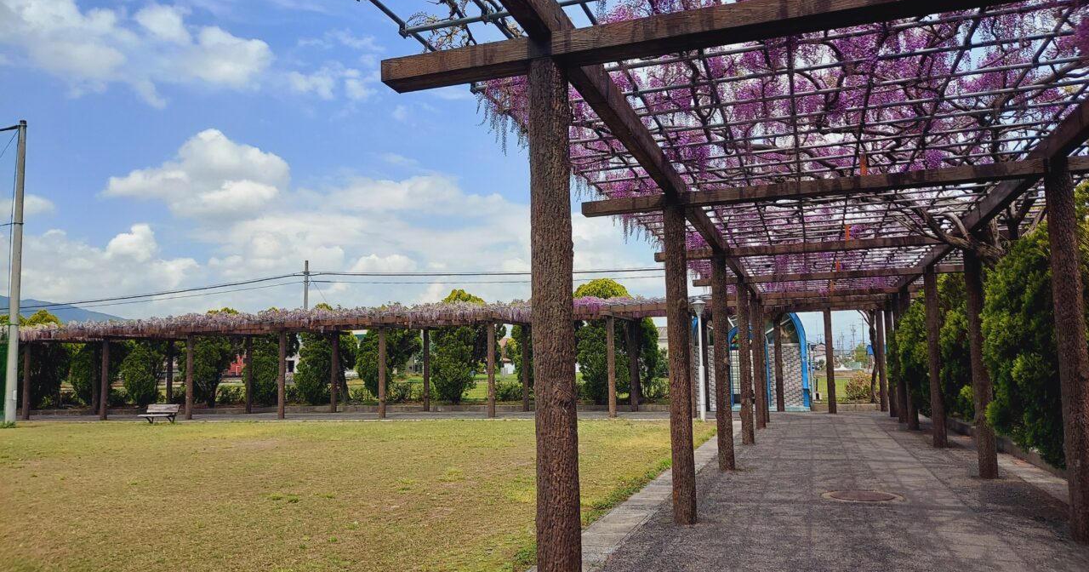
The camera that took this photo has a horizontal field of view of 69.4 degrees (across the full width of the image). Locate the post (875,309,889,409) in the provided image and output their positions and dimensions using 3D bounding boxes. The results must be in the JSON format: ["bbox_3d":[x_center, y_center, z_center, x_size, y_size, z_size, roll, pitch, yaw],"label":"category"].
[{"bbox_3d":[10.662,2.354,24.857,0.210,3.150,0.210,-3,-5,18],"label":"post"}]

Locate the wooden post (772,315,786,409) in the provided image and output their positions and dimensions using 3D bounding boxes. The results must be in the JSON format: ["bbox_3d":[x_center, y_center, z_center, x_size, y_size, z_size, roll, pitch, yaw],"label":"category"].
[{"bbox_3d":[7.723,2.545,25.890,0.210,3.120,0.210,-3,-5,18],"label":"wooden post"}]

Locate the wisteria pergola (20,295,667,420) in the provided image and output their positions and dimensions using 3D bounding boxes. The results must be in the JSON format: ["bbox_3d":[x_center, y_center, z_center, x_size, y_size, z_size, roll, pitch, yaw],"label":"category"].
[{"bbox_3d":[-8.137,2.997,29.524,26.300,3.700,4.700,-3,-5,18],"label":"wisteria pergola"}]

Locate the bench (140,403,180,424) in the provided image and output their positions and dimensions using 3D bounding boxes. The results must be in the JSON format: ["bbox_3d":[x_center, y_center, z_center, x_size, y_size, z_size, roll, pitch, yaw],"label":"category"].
[{"bbox_3d":[-13.325,4.421,27.200,1.330,0.680,0.580,-3,-6,16],"label":"bench"}]

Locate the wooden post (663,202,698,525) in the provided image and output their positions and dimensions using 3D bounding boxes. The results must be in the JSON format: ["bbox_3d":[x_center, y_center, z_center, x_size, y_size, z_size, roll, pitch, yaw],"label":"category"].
[{"bbox_3d":[1.333,0.755,7.740,0.210,3.070,0.210,-3,-6,19],"label":"wooden post"}]

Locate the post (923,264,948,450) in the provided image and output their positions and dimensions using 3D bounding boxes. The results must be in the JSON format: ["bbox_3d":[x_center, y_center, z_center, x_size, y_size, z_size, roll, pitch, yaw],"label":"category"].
[{"bbox_3d":[6.873,1.248,13.856,0.210,3.070,0.210,-3,-6,19],"label":"post"}]

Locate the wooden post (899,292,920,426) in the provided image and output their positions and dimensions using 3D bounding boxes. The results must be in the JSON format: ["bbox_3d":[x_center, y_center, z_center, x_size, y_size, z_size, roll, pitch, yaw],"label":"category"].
[{"bbox_3d":[8.108,1.606,17.462,0.210,3.070,0.210,-3,-6,19],"label":"wooden post"}]

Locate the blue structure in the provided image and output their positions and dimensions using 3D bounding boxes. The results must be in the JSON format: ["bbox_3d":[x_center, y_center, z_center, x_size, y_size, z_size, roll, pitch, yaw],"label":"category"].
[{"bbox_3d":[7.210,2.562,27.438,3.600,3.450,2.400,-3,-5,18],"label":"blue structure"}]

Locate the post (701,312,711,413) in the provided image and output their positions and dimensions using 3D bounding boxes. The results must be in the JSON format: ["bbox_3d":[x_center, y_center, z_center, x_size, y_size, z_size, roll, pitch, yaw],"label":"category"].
[{"bbox_3d":[5.521,2.639,26.680,0.210,3.200,0.210,-3,-5,18],"label":"post"}]

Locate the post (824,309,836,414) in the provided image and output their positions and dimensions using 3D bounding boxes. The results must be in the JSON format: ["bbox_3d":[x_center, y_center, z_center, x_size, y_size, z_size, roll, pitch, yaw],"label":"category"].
[{"bbox_3d":[8.421,2.176,23.158,0.210,3.070,0.210,-3,-6,19],"label":"post"}]

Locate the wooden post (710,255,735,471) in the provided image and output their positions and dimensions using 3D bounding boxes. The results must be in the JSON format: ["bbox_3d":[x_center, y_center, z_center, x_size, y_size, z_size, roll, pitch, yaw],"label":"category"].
[{"bbox_3d":[2.586,1.103,11.439,0.210,3.070,0.210,-3,-6,19],"label":"wooden post"}]

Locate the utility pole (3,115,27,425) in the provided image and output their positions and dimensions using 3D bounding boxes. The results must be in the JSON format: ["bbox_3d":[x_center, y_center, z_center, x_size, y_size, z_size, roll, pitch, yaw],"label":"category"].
[{"bbox_3d":[-20.167,-0.624,30.065,0.390,11.550,0.390,-3,-5,18],"label":"utility pole"}]

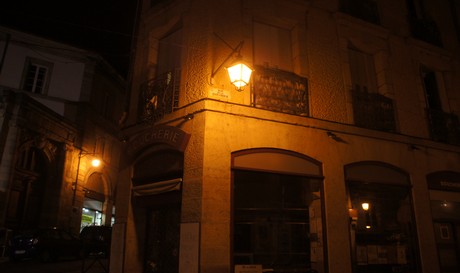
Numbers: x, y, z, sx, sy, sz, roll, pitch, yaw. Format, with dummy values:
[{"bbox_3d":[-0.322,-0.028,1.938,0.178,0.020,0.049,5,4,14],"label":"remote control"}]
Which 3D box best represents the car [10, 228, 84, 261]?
[{"bbox_3d":[-9.050,5.470,17.350,1.740,1.450,4.150,-2,-16,10],"label":"car"}]

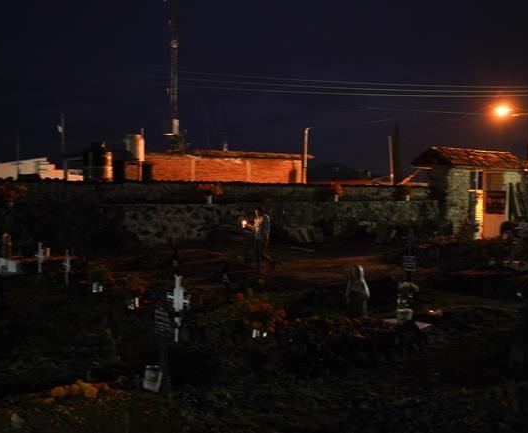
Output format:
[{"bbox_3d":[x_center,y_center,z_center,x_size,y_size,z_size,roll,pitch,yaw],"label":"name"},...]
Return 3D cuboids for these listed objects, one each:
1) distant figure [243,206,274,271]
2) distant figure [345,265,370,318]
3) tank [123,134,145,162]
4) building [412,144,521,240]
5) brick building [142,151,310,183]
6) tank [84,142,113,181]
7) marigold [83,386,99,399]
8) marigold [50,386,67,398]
[{"bbox_3d":[-0.118,0.588,16.500,0.700,1.660,0.480,-1,2,-16],"label":"distant figure"},{"bbox_3d":[1.347,1.080,9.100,0.340,0.770,0.250,0,2,6],"label":"distant figure"},{"bbox_3d":[-6.048,-3.176,29.500,1.020,1.320,1.020,0,2,0],"label":"tank"},{"bbox_3d":[9.200,-0.992,28.300,5.700,4.000,2.200,-2,2,-38],"label":"building"},{"bbox_3d":[-2.970,-1.166,32.000,9.500,3.900,5.000,-2,2,-38],"label":"brick building"},{"bbox_3d":[-6.812,-2.223,26.000,1.220,1.600,1.220,0,2,0],"label":"tank"},{"bbox_3d":[-1.283,1.309,4.700,0.110,0.075,0.110,0,2,0],"label":"marigold"},{"bbox_3d":[-1.529,1.309,4.700,0.110,0.075,0.110,0,2,0],"label":"marigold"}]

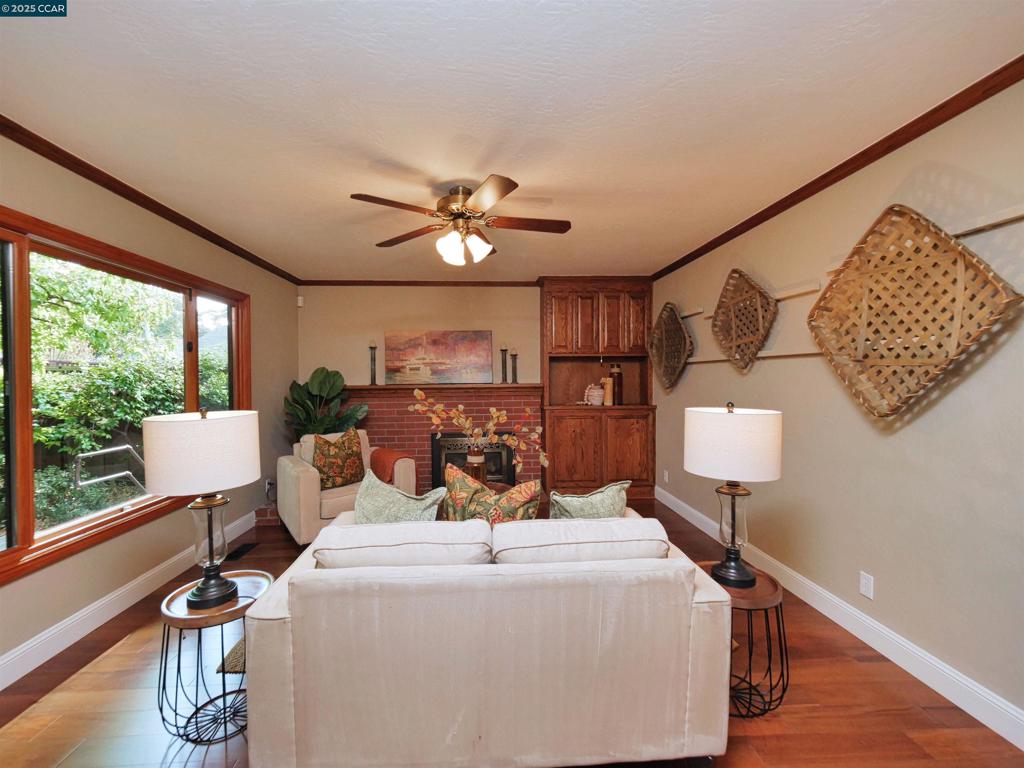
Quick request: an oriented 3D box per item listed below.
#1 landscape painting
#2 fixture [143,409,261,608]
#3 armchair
[{"bbox_3d":[-0.819,-0.296,4.679,1.203,0.603,0.045,0,1,-4],"label":"landscape painting"},{"bbox_3d":[-1.167,0.458,1.593,0.365,0.740,0.365,0,1,-4],"label":"fixture"},{"bbox_3d":[-1.505,0.863,3.749,0.930,0.830,0.890,-1,1,-39],"label":"armchair"}]

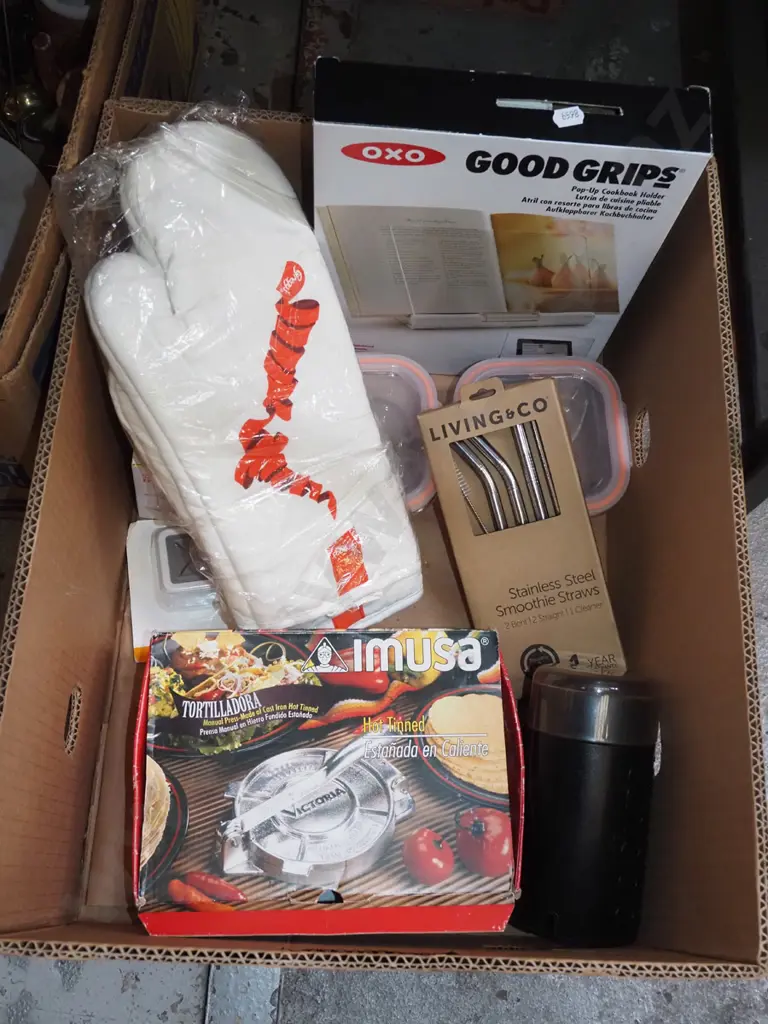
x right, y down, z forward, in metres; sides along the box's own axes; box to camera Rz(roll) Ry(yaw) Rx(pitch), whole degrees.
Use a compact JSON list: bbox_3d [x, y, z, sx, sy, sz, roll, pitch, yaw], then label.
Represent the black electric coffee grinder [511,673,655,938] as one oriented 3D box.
[{"bbox_3d":[0.140,0.201,0.657,0.086,0.086,0.173,9,74,0],"label":"black electric coffee grinder"}]

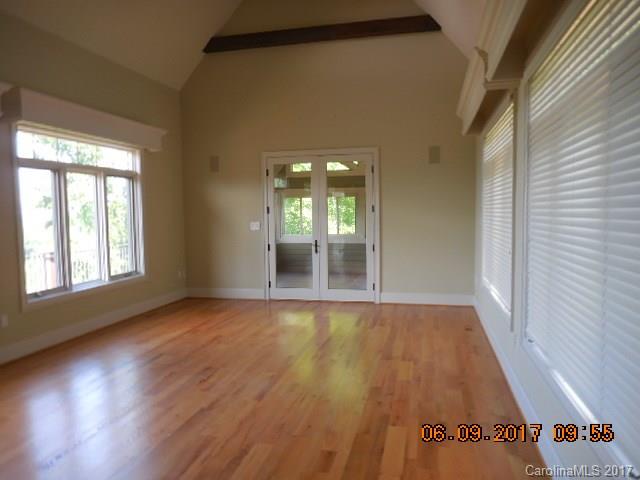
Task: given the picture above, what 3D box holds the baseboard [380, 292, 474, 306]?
[{"bbox_3d":[1.719,0.968,7.469,1.468,0.177,0.020,0,4,13],"label":"baseboard"}]

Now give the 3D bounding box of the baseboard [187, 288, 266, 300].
[{"bbox_3d":[-1.691,0.960,8.286,1.525,0.177,0.020,0,4,13],"label":"baseboard"}]

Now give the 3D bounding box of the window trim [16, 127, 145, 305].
[{"bbox_3d":[-3.034,-0.328,6.079,0.085,2.000,2.230,0,4,13],"label":"window trim"}]

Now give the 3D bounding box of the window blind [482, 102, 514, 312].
[{"bbox_3d":[1.906,-0.334,5.013,0.050,1.840,2.100,0,4,13],"label":"window blind"}]

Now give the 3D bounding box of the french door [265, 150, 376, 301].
[{"bbox_3d":[0.022,-0.221,7.838,2.000,2.546,0.110,0,4,13],"label":"french door"}]

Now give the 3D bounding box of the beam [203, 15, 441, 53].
[{"bbox_3d":[-0.060,-3.350,7.543,3.955,0.202,0.145,0,4,13],"label":"beam"}]

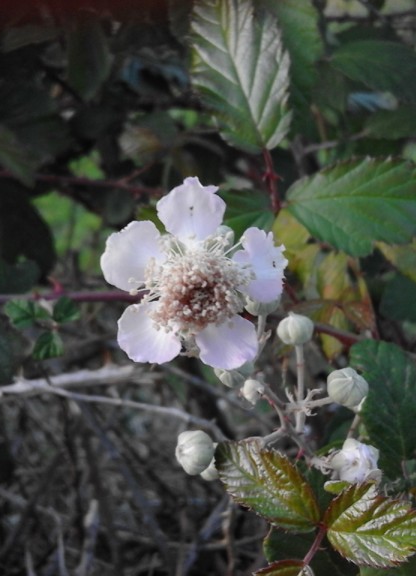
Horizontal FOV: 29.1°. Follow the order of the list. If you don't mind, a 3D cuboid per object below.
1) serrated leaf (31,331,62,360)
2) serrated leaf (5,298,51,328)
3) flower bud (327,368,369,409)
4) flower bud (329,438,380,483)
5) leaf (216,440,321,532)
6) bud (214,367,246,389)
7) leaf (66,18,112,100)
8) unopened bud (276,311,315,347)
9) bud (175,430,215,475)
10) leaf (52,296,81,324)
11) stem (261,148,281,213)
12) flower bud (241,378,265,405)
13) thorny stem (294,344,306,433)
[{"bbox_3d":[-0.046,0.016,0.230,0.009,0.009,0.004,6,-12,1],"label":"serrated leaf"},{"bbox_3d":[-0.052,0.007,0.230,0.013,0.009,0.005,0,18,0],"label":"serrated leaf"},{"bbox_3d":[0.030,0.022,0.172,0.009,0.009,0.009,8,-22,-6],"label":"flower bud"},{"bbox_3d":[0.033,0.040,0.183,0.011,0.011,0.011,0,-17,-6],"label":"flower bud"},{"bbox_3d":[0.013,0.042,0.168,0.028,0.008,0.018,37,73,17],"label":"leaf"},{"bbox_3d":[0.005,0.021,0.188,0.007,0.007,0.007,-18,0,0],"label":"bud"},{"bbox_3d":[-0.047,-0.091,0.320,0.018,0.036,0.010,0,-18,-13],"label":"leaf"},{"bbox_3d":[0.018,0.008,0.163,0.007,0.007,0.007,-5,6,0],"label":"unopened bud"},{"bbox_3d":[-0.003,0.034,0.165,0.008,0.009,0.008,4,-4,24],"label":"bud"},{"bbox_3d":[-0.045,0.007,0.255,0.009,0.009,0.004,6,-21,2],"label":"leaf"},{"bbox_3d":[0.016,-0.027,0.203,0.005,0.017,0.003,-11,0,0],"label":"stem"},{"bbox_3d":[0.009,0.021,0.163,0.005,0.005,0.005,-23,18,-2],"label":"flower bud"},{"bbox_3d":[0.019,0.021,0.166,0.002,0.018,0.002,0,0,0],"label":"thorny stem"}]

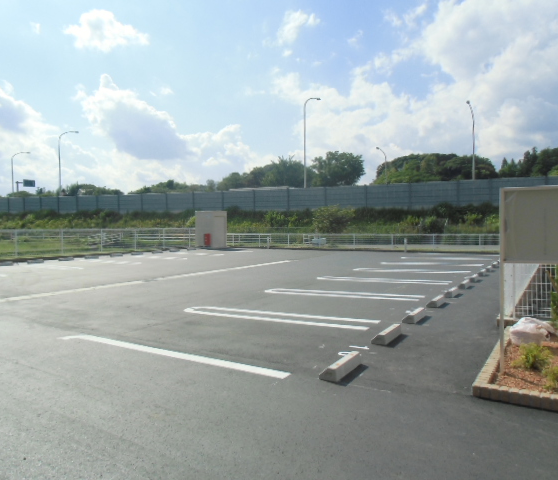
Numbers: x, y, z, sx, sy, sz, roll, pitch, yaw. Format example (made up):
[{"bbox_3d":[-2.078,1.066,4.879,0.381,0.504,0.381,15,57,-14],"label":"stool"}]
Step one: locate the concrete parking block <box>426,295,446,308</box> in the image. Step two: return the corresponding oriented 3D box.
[{"bbox_3d":[2.657,1.035,7.483,0.180,0.117,0.588,0,2,32],"label":"concrete parking block"}]

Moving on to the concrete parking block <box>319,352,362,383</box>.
[{"bbox_3d":[0.598,1.199,4.262,0.175,0.120,0.600,-1,1,32],"label":"concrete parking block"}]

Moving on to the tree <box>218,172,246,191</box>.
[{"bbox_3d":[-10.635,-11.714,100.063,6.311,7.000,6.500,-1,1,0],"label":"tree"}]

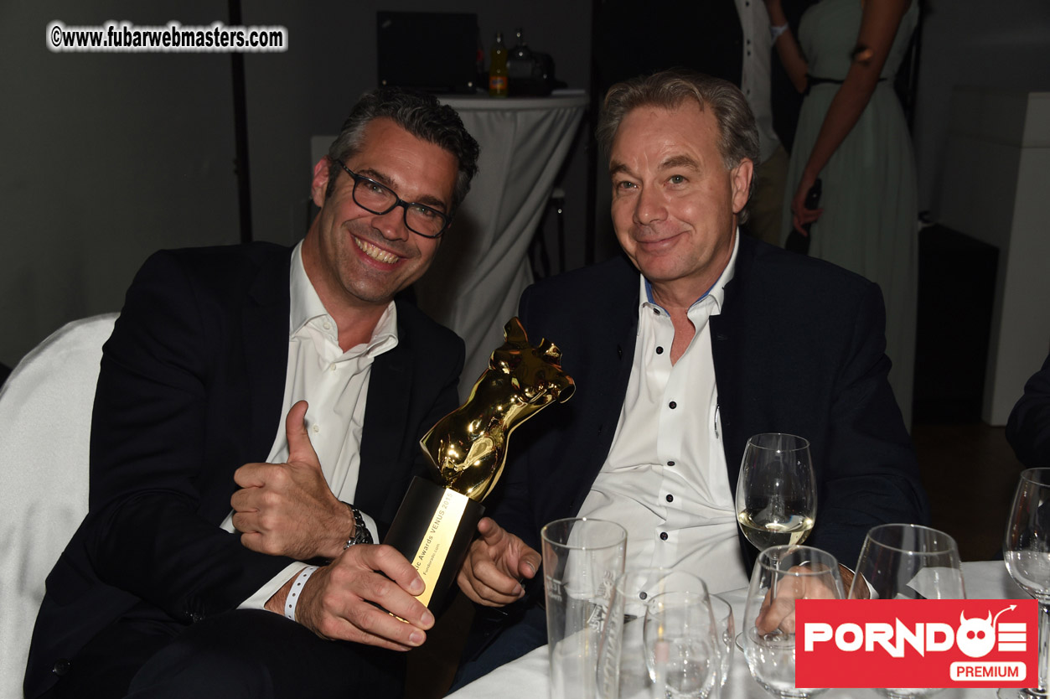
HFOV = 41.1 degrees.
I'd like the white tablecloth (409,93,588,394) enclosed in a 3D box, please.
[{"bbox_3d":[-0.156,-0.264,4.424,0.730,1.100,0.730,0,16,0],"label":"white tablecloth"}]

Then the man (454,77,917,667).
[{"bbox_3d":[0.200,0.360,1.760,0.570,1.370,0.730,6,17,17],"label":"man"}]

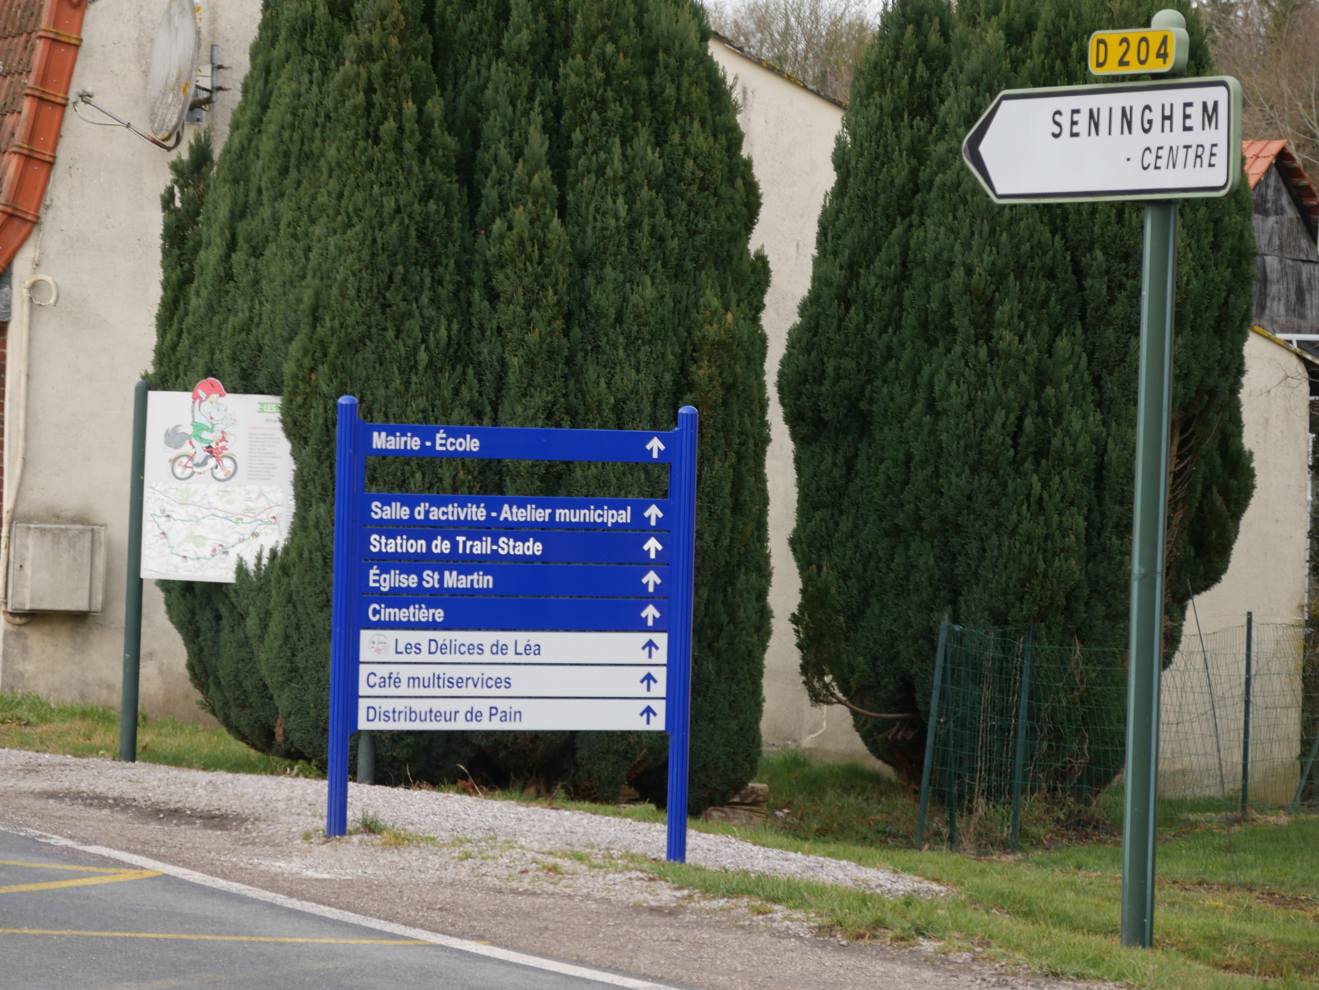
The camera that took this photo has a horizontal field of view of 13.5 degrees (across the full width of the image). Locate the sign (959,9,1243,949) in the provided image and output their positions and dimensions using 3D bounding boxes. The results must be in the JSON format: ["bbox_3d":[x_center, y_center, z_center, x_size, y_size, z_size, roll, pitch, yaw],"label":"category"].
[{"bbox_3d":[1.467,-0.067,19.500,0.180,3.240,1.580,2,0,-32],"label":"sign"}]

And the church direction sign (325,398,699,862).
[{"bbox_3d":[-0.558,0.530,21.490,1.525,1.785,0.085,1,0,-26],"label":"church direction sign"}]

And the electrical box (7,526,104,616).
[{"bbox_3d":[-3.355,0.408,31.000,0.500,0.500,0.200,2,0,14],"label":"electrical box"}]

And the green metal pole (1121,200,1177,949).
[{"bbox_3d":[1.694,0.188,19.200,0.114,2.750,0.114,2,0,0],"label":"green metal pole"}]

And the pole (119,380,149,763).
[{"bbox_3d":[-2.598,0.381,27.600,0.076,1.890,0.076,2,0,0],"label":"pole"}]

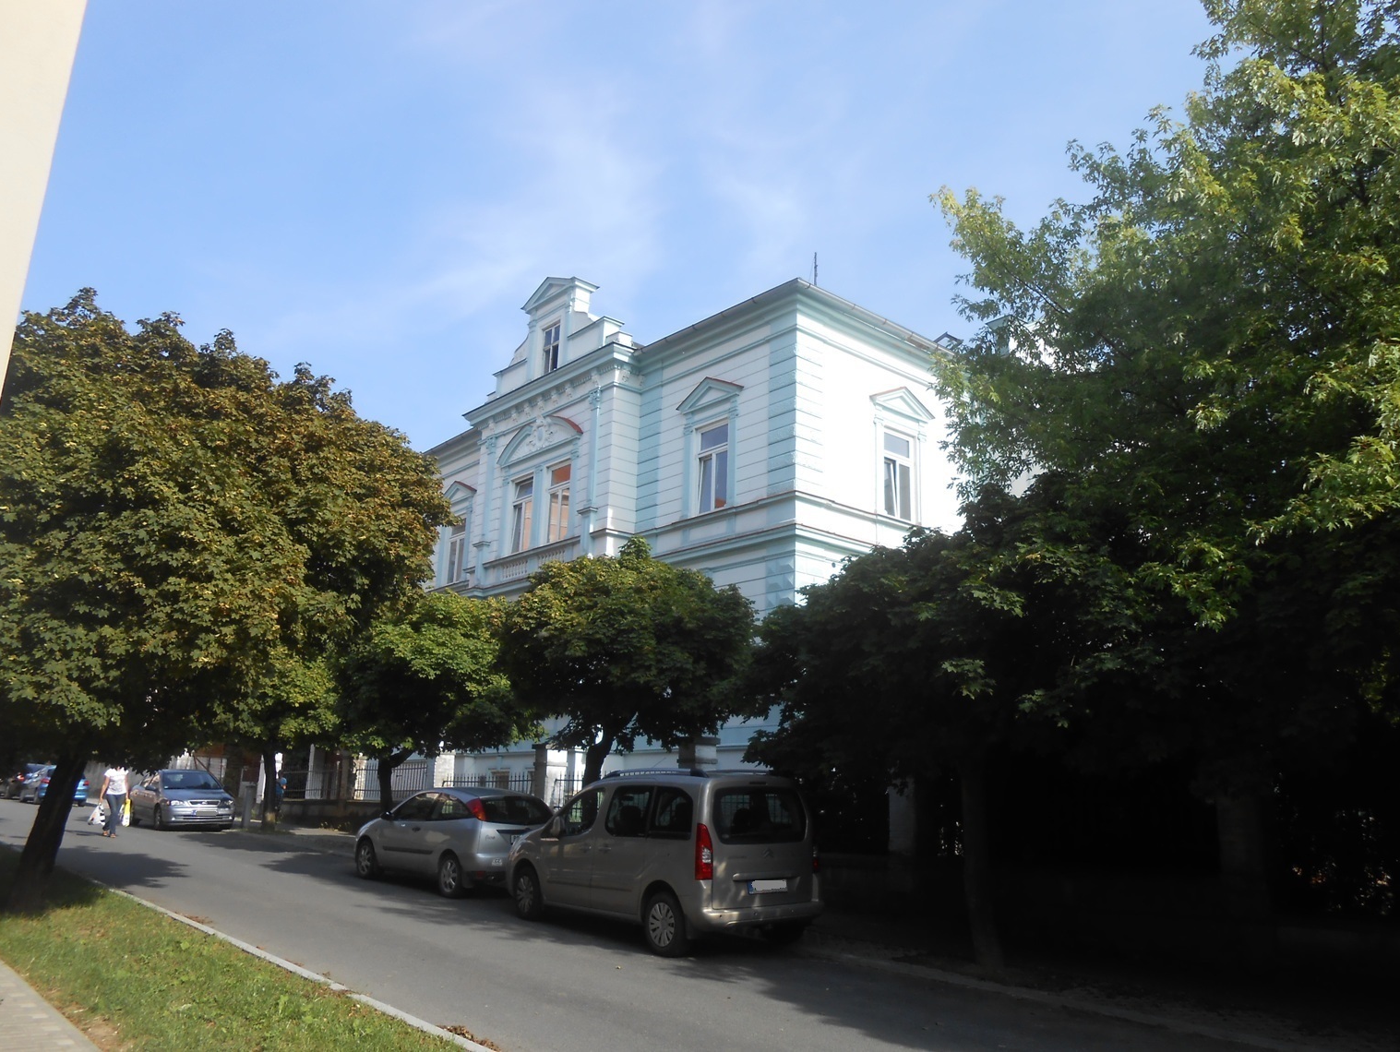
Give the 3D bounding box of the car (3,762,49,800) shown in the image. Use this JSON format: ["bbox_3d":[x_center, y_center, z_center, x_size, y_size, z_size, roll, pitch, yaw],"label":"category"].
[{"bbox_3d":[-28.757,10.923,45.133,1.730,1.450,4.350,14,-19,-40],"label":"car"}]

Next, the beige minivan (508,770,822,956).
[{"bbox_3d":[-0.605,3.768,12.246,1.810,1.820,4.380,13,-17,-38],"label":"beige minivan"}]

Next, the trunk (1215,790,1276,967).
[{"bbox_3d":[5.824,3.613,11.258,0.460,2.000,0.460,14,-19,-38],"label":"trunk"}]

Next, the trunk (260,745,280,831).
[{"bbox_3d":[-10.391,6.289,25.531,0.360,2.100,0.360,14,-19,-38],"label":"trunk"}]

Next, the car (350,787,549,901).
[{"bbox_3d":[-3.749,4.762,16.143,1.700,1.430,4.150,14,-17,-40],"label":"car"}]

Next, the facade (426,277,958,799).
[{"bbox_3d":[0.183,1.600,30.151,11.800,14.300,16.200,14,-19,-39],"label":"facade"}]

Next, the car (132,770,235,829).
[{"bbox_3d":[-13.029,6.918,26.730,1.710,1.430,4.150,12,-17,-36],"label":"car"}]

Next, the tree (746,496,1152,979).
[{"bbox_3d":[2.525,1.823,10.806,4.300,5.000,4.200,14,-19,-38],"label":"tree"}]

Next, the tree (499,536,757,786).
[{"bbox_3d":[-1.189,2.758,16.075,4.100,5.300,4.100,14,-19,-38],"label":"tree"}]

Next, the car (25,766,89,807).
[{"bbox_3d":[-24.909,9.946,40.634,1.700,1.460,4.100,14,-19,-40],"label":"car"}]

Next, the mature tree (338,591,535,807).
[{"bbox_3d":[-5.534,3.895,21.401,4.200,5.200,4.100,14,-19,-38],"label":"mature tree"}]

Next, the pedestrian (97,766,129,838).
[{"bbox_3d":[-12.770,5.906,22.996,0.560,1.660,0.400,10,-17,-30],"label":"pedestrian"}]

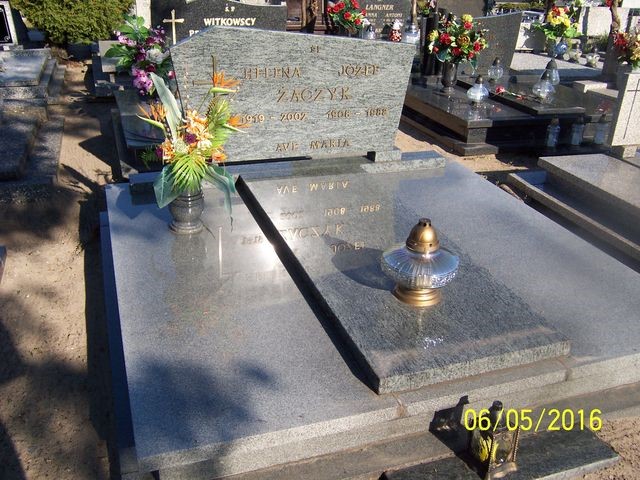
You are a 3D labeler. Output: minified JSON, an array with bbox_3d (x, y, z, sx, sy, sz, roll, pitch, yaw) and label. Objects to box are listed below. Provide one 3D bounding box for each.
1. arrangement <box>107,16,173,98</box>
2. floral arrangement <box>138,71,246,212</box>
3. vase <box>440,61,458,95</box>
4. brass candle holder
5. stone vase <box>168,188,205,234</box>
[{"bbox_3d":[-1.349,-1.358,4.530,0.500,0.560,0.400,-7,28,-18],"label":"arrangement"},{"bbox_3d":[-0.541,-0.412,2.544,0.440,0.570,0.340,-7,28,-18],"label":"floral arrangement"},{"bbox_3d":[1.225,-1.523,5.656,0.170,0.300,0.170,-7,28,-18],"label":"vase"},{"bbox_3d":[0.351,0.067,2.107,0.262,0.287,0.262,2,26,-1],"label":"brass candle holder"},{"bbox_3d":[-0.586,-0.144,2.663,0.152,0.200,0.152,-7,28,-18],"label":"stone vase"}]

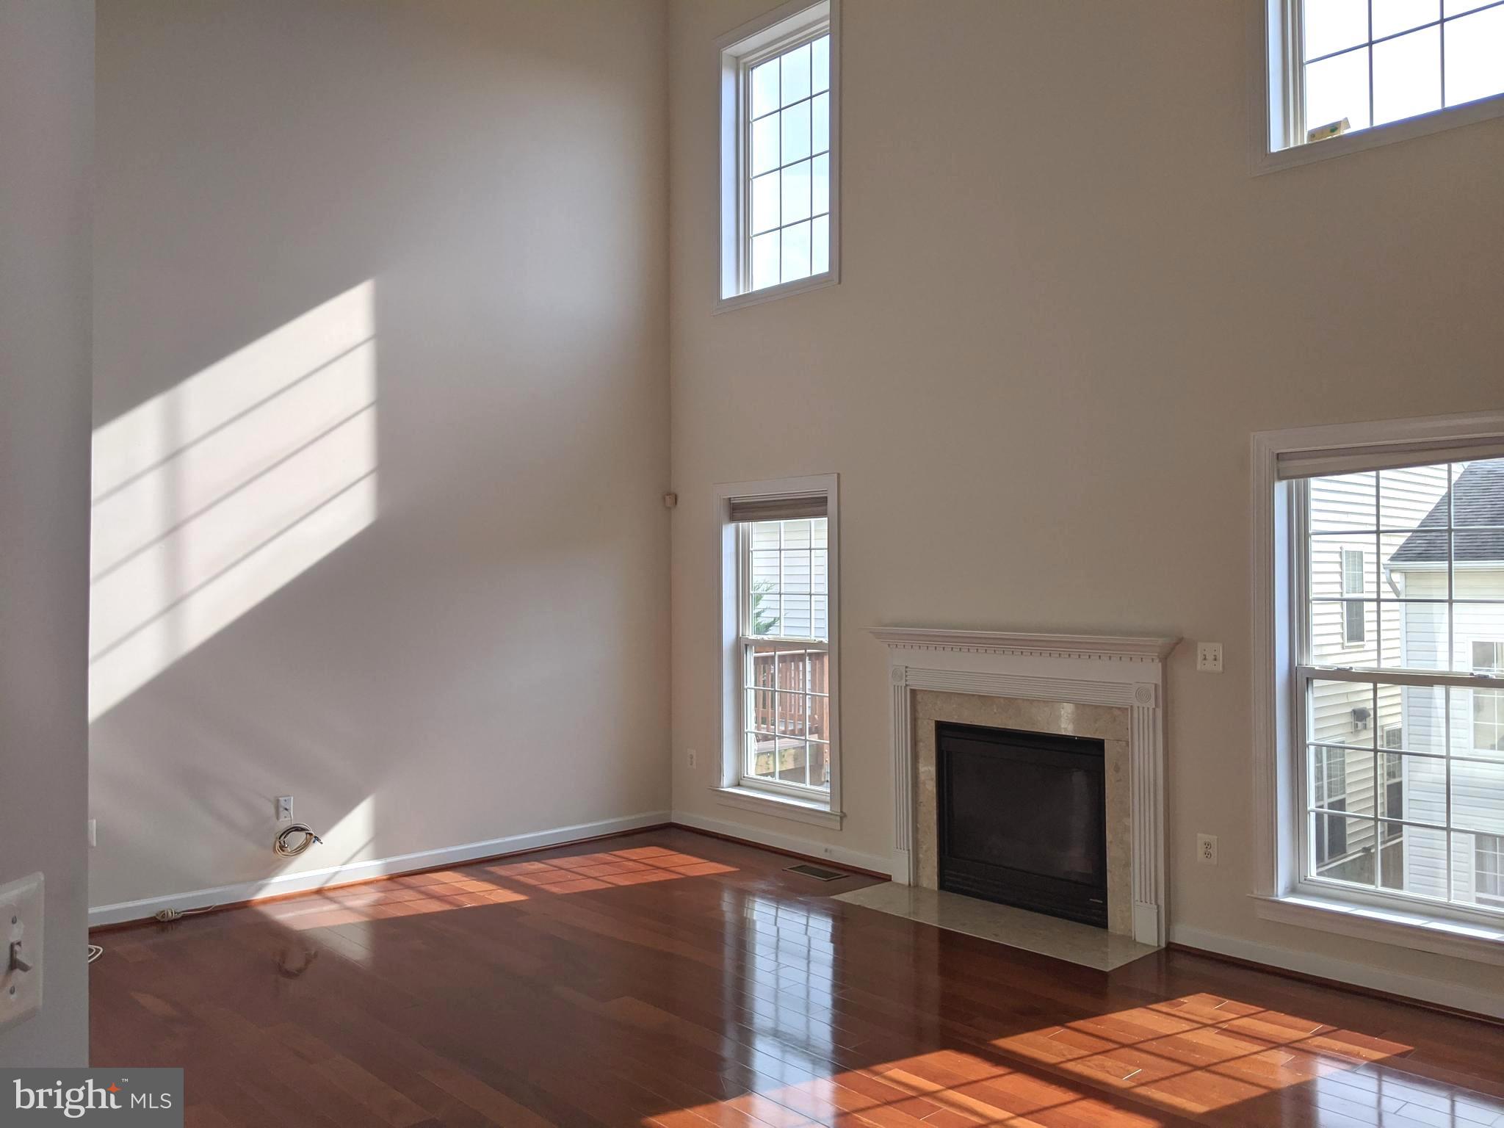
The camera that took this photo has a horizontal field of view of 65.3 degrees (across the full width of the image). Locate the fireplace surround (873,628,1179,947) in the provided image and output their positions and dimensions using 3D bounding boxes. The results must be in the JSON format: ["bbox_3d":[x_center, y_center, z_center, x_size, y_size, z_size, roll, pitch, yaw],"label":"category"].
[{"bbox_3d":[1.192,0.963,5.428,0.165,1.296,1.618,1,-1,-43],"label":"fireplace surround"}]

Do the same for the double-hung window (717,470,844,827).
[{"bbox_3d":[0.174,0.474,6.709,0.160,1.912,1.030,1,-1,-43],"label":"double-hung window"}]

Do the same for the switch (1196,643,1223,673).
[{"bbox_3d":[1.878,0.386,4.817,0.015,0.116,0.114,1,-1,-43],"label":"switch"}]

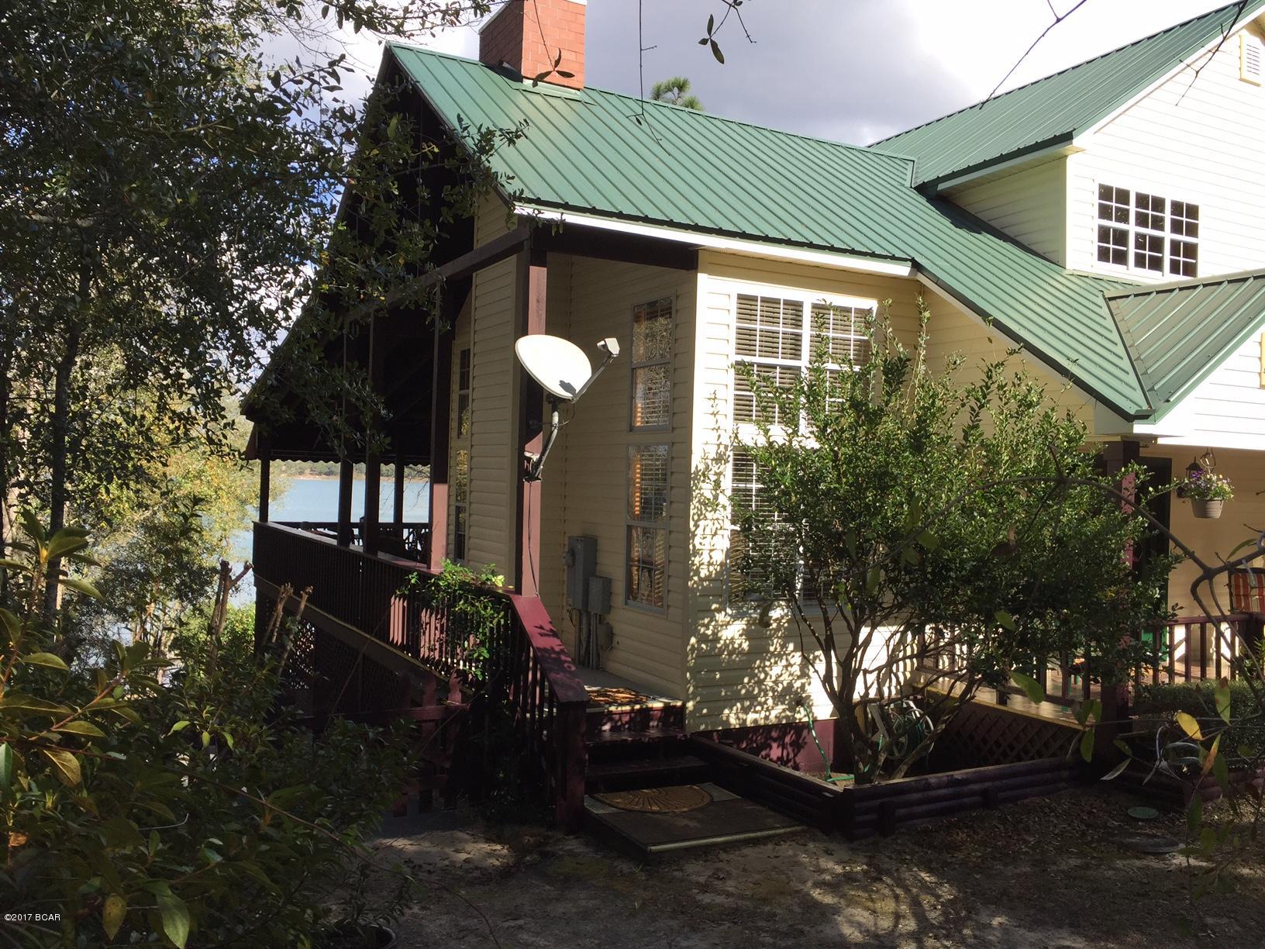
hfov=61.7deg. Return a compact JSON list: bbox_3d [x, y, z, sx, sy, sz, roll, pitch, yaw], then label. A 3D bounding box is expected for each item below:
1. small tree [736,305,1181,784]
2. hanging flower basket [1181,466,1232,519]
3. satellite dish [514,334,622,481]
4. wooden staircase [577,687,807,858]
[{"bbox_3d":[2.330,0.530,7.750,3.200,3.550,2.800,2,0,0],"label":"small tree"},{"bbox_3d":[4.460,0.140,8.250,0.380,0.400,0.380,2,0,28],"label":"hanging flower basket"},{"bbox_3d":[-0.410,-0.450,6.905,0.580,0.980,1.000,2,0,-36],"label":"satellite dish"},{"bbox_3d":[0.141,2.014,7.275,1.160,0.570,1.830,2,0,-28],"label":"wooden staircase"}]

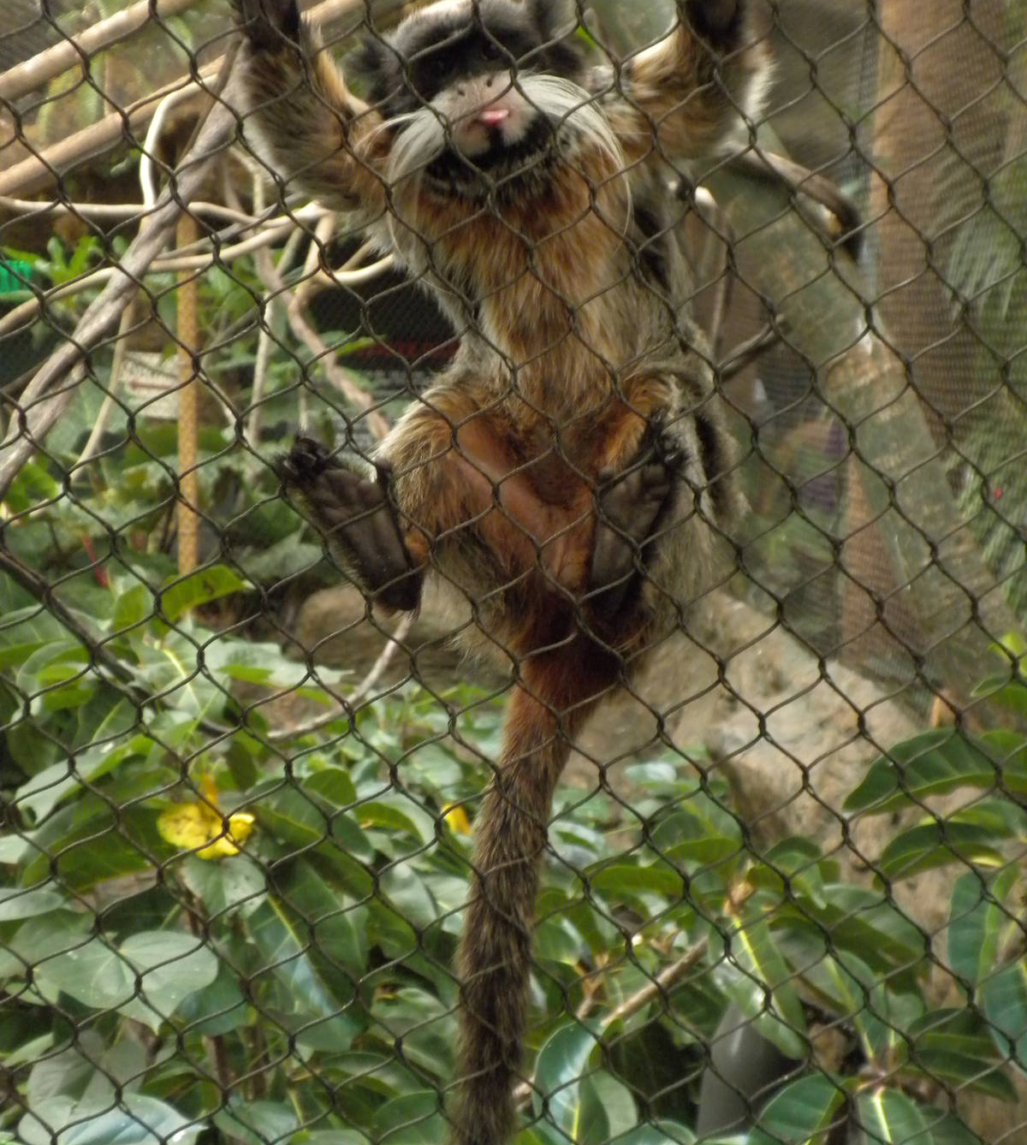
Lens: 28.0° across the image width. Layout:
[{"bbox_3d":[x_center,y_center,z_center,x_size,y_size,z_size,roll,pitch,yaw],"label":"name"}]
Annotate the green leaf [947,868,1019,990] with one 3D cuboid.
[{"bbox_3d":[0.317,0.241,1.400,0.040,0.085,0.026,14,7,11],"label":"green leaf"}]

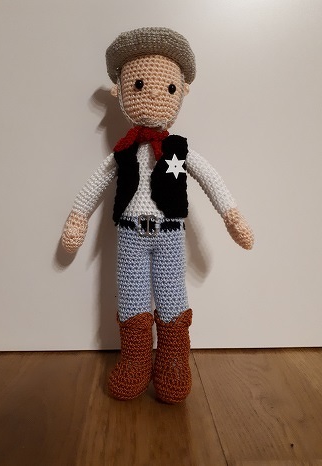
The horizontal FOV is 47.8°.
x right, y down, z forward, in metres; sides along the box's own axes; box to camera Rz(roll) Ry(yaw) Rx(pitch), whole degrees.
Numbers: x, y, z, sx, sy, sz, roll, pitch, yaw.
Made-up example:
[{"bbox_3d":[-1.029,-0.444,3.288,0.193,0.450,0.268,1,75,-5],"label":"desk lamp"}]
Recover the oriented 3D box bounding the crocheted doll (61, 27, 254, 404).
[{"bbox_3d":[-0.003,-0.021,0.334,0.180,0.325,0.088,0,3,-2],"label":"crocheted doll"}]

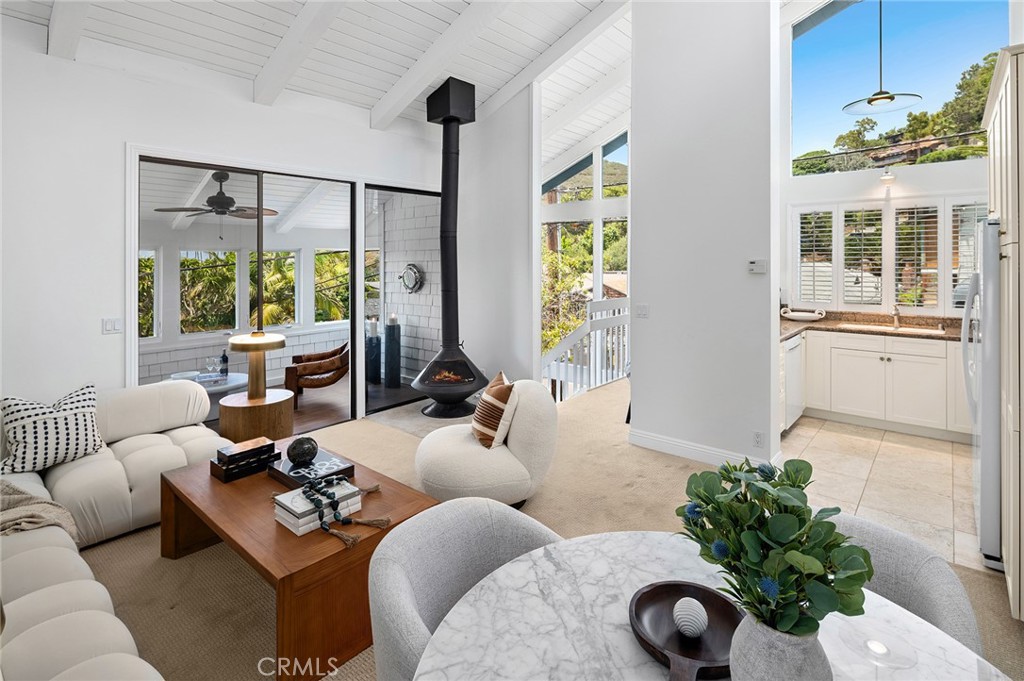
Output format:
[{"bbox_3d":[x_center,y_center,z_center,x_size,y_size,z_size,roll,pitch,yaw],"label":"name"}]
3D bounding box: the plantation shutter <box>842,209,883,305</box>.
[{"bbox_3d":[3.570,-0.860,4.940,0.350,1.000,0.055,4,7,41],"label":"plantation shutter"}]

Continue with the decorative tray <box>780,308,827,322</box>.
[{"bbox_3d":[3.080,-0.265,5.120,0.440,0.110,0.230,4,7,41],"label":"decorative tray"}]

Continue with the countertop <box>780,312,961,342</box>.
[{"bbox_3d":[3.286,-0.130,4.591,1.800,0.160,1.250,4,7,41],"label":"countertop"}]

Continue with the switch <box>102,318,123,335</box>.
[{"bbox_3d":[-2.849,-0.100,3.451,0.015,0.112,0.116,4,7,41],"label":"switch"}]

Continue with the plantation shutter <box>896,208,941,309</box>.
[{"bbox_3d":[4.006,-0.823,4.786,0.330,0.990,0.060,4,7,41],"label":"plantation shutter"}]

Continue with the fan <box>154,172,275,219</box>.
[{"bbox_3d":[-2.940,-1.490,4.880,1.280,0.420,1.280,4,7,41],"label":"fan"}]

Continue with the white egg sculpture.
[{"bbox_3d":[0.380,0.590,1.030,0.070,0.072,0.074,2,5,20],"label":"white egg sculpture"}]

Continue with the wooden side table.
[{"bbox_3d":[-1.980,0.690,3.760,0.500,0.500,0.500,4,7,41],"label":"wooden side table"}]

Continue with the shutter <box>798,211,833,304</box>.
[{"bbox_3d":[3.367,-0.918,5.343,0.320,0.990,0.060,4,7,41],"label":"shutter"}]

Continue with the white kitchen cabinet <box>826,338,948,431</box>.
[{"bbox_3d":[3.664,0.321,4.712,0.860,0.790,0.600,4,7,41],"label":"white kitchen cabinet"}]

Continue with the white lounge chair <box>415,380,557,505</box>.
[{"bbox_3d":[-0.190,0.630,3.150,0.840,0.750,0.750,-2,5,-21],"label":"white lounge chair"}]

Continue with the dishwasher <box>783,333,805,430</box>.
[{"bbox_3d":[2.380,0.332,4.664,0.600,0.800,0.610,4,7,41],"label":"dishwasher"}]

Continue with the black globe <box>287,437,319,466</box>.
[{"bbox_3d":[-1.126,0.597,2.600,0.150,0.150,0.150,4,7,41],"label":"black globe"}]

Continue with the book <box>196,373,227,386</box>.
[{"bbox_3d":[-3.075,0.400,4.950,0.190,0.040,0.260,4,7,41],"label":"book"}]

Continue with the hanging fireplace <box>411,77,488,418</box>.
[{"bbox_3d":[-0.640,-0.950,4.920,0.810,3.400,0.810,0,5,0],"label":"hanging fireplace"}]

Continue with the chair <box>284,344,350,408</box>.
[{"bbox_3d":[-2.080,0.310,5.420,0.780,0.720,0.740,-2,5,-17],"label":"chair"}]

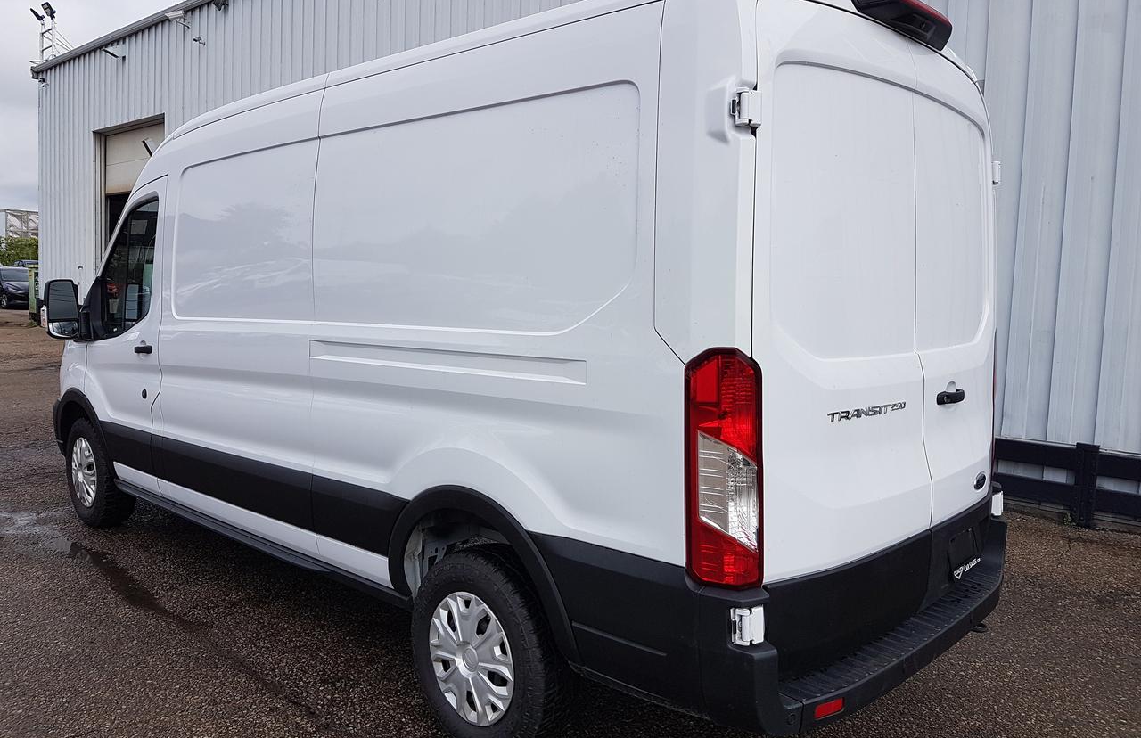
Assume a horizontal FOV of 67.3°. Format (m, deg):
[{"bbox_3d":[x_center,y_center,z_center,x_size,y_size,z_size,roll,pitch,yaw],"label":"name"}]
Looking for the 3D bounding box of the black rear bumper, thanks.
[{"bbox_3d":[0.914,0.639,2.922,0.820,0.430,2.030,6,8,43],"label":"black rear bumper"}]

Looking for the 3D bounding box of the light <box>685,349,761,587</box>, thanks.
[{"bbox_3d":[0.378,0.246,2.070,0.115,0.560,0.160,-4,7,-38],"label":"light"}]

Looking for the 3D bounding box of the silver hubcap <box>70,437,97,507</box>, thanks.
[{"bbox_3d":[-3.042,0.647,5.383,0.438,0.438,0.070,6,8,43],"label":"silver hubcap"}]

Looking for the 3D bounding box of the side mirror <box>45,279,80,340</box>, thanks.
[{"bbox_3d":[-2.883,-0.350,4.864,0.140,0.335,0.180,5,7,38],"label":"side mirror"}]

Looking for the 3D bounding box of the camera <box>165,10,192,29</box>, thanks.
[{"bbox_3d":[-6.202,-5.540,13.552,0.440,0.280,0.200,-2,6,-32],"label":"camera"}]

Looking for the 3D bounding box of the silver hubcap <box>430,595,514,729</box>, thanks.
[{"bbox_3d":[-0.325,0.948,2.816,0.438,0.438,0.070,6,8,43],"label":"silver hubcap"}]

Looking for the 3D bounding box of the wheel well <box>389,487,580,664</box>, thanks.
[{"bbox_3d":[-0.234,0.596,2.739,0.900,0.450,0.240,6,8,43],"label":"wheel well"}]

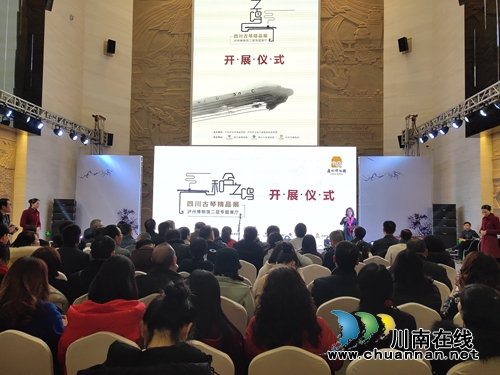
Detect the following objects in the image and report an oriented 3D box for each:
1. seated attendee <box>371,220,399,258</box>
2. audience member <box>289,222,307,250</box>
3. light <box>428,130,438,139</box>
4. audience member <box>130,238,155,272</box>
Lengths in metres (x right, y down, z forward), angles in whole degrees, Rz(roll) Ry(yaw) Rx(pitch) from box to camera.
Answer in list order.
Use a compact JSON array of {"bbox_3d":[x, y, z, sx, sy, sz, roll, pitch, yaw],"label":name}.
[{"bbox_3d":[2.262,1.223,7.029,0.520,1.330,0.750,1,-3,-1],"label":"seated attendee"},{"bbox_3d":[0.809,1.228,6.929,0.470,1.290,0.750,1,-3,2],"label":"audience member"},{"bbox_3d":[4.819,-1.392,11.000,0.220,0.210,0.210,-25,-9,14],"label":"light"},{"bbox_3d":[-1.069,1.179,4.578,0.500,1.250,0.720,0,-3,10],"label":"audience member"}]

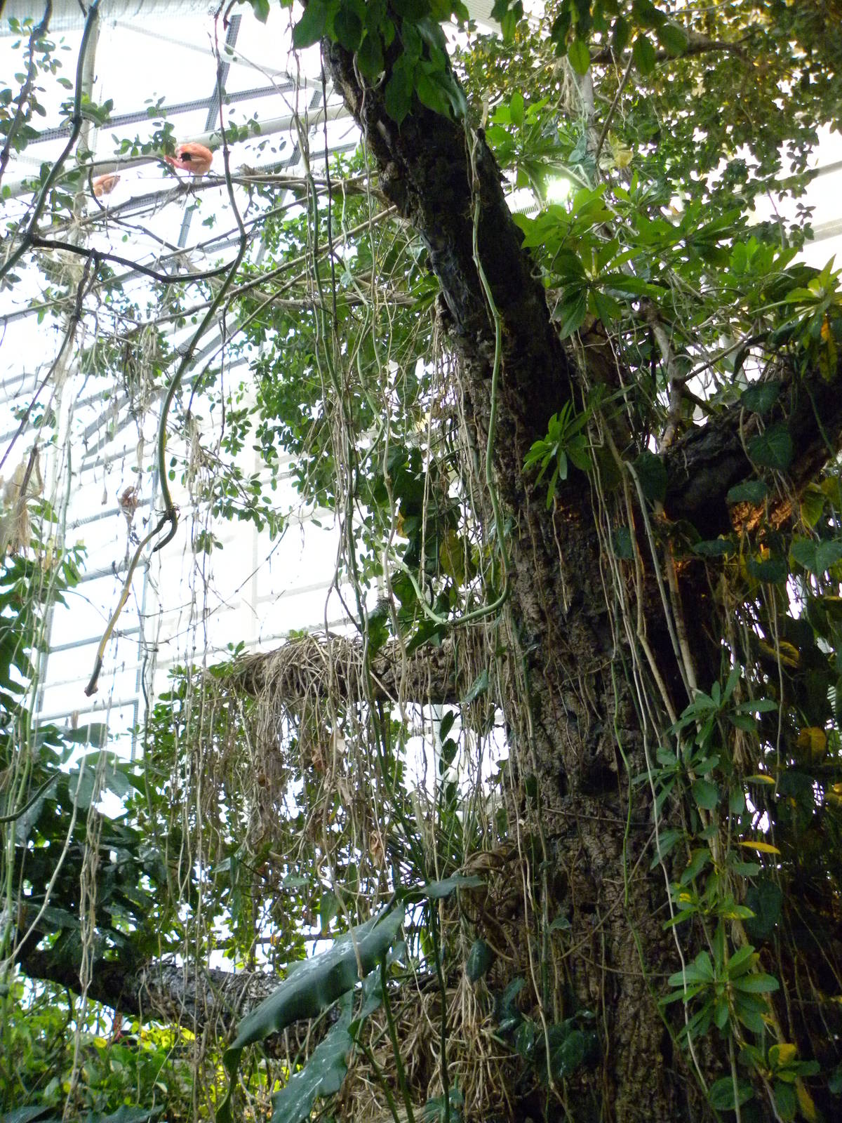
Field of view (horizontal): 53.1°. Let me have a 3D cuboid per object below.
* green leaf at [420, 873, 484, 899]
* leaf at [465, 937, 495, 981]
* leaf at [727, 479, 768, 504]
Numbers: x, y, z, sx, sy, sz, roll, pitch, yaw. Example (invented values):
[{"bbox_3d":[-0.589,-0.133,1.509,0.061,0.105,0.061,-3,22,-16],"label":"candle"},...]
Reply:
[{"bbox_3d":[0.095,1.023,2.650,0.205,0.030,0.085,-2,10,8],"label":"green leaf"},{"bbox_3d":[0.190,1.275,2.700,0.085,0.135,0.040,2,-25,15],"label":"leaf"},{"bbox_3d":[1.219,-0.259,3.150,0.140,0.120,0.035,-9,-51,22],"label":"leaf"}]

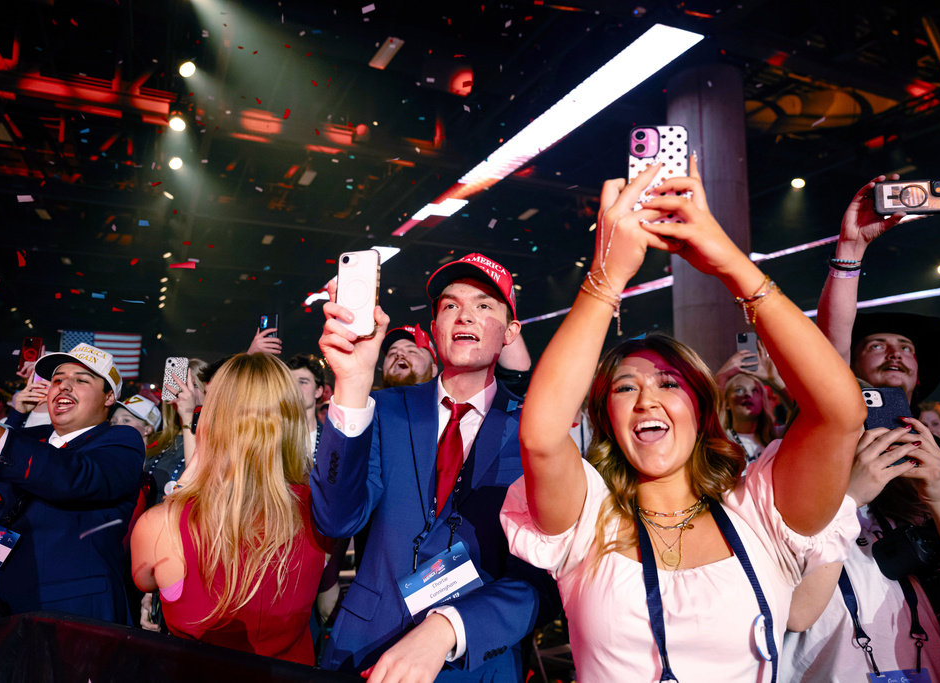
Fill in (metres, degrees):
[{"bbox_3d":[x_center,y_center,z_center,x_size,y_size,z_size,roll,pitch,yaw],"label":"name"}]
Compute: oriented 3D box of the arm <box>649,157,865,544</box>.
[{"bbox_3d":[0.345,0.030,0.920,0.270,0.500,0.300,0,-7,0],"label":"arm"}]

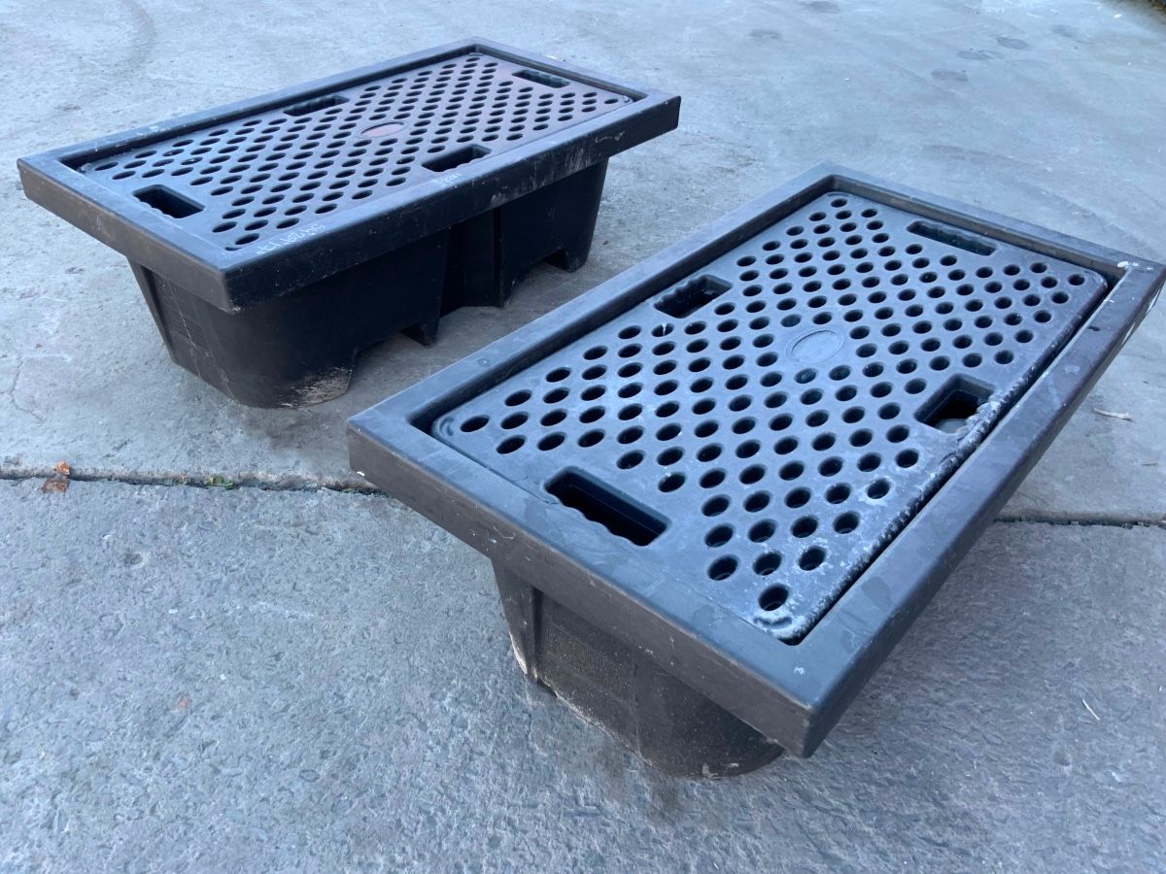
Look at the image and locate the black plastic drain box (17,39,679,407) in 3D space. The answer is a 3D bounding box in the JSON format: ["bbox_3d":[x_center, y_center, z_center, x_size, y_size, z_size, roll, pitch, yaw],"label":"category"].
[{"bbox_3d":[-0.431,-0.486,2.226,0.661,0.457,1.250,28,43,29],"label":"black plastic drain box"}]

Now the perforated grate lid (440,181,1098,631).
[{"bbox_3d":[0.367,-0.133,1.543,0.577,0.040,1.167,28,44,30],"label":"perforated grate lid"}]

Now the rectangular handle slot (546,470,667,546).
[{"bbox_3d":[0.025,0.102,1.209,0.164,0.040,0.061,28,44,30],"label":"rectangular handle slot"}]

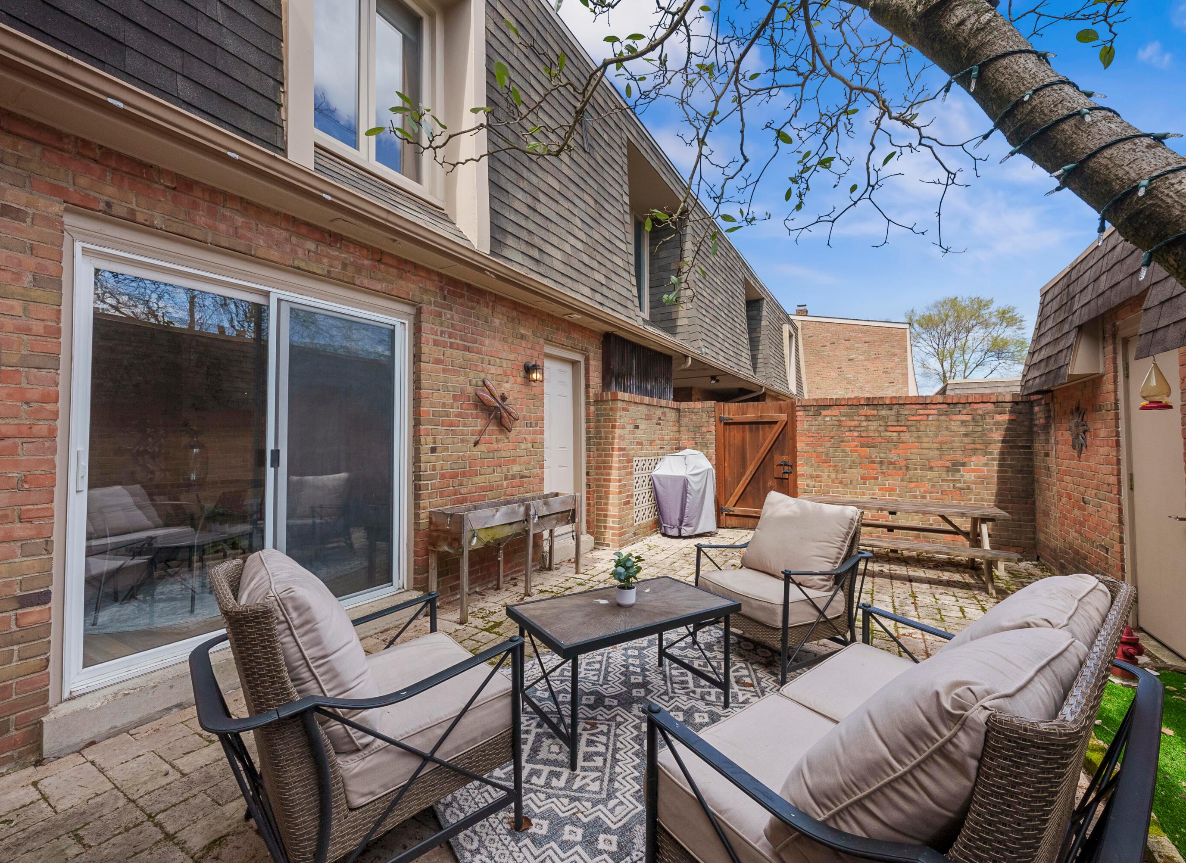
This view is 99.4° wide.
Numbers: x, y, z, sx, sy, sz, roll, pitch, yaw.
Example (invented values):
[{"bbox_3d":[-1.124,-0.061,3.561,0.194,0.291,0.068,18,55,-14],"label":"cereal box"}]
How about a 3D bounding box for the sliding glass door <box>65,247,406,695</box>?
[{"bbox_3d":[-1.882,0.166,3.018,0.110,2.030,1.800,-1,-1,31],"label":"sliding glass door"}]

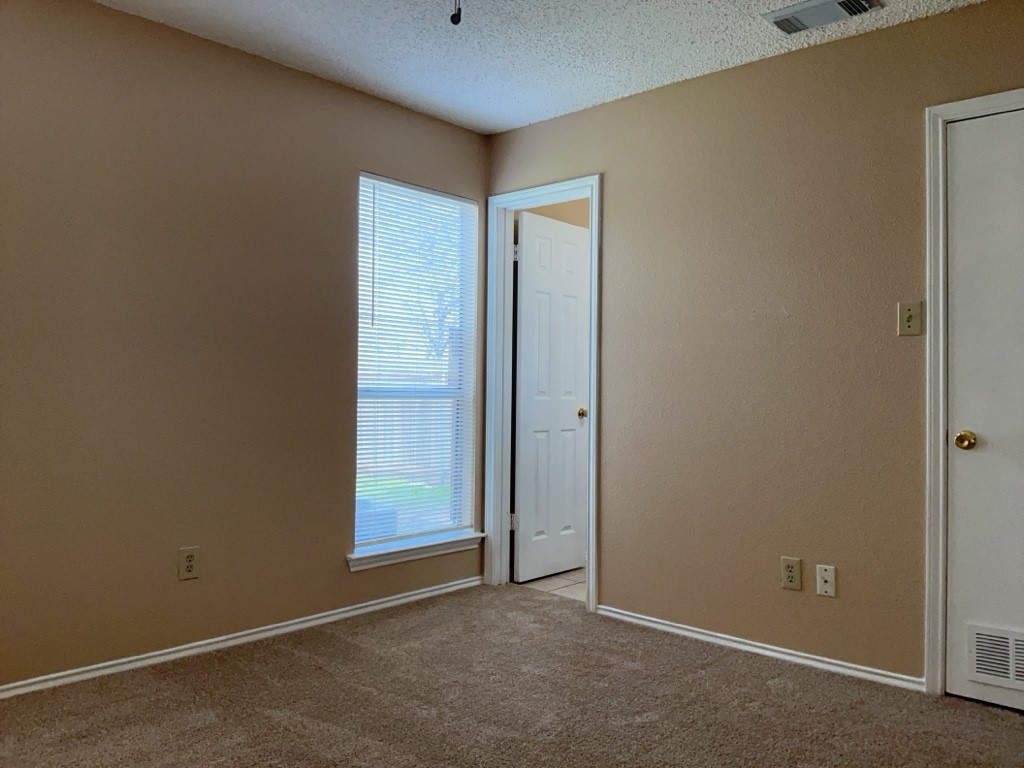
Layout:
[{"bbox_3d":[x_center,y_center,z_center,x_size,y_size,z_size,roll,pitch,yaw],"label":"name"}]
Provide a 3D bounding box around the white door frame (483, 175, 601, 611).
[{"bbox_3d":[0.181,0.045,4.114,0.750,2.100,0.140,1,0,42],"label":"white door frame"}]

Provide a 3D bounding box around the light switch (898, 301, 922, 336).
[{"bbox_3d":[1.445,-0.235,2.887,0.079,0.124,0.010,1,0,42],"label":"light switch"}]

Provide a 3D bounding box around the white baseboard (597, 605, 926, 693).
[{"bbox_3d":[0.942,1.077,3.318,1.450,0.049,0.013,1,0,42],"label":"white baseboard"}]

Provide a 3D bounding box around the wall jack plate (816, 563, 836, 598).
[{"bbox_3d":[1.217,0.763,3.076,0.071,0.115,0.007,1,0,42],"label":"wall jack plate"}]

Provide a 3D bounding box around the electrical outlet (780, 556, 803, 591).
[{"bbox_3d":[1.115,0.758,3.170,0.079,0.124,0.008,1,0,42],"label":"electrical outlet"}]

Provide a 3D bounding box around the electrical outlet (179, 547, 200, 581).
[{"bbox_3d":[-1.266,0.705,3.123,0.008,0.124,0.079,1,0,42],"label":"electrical outlet"}]

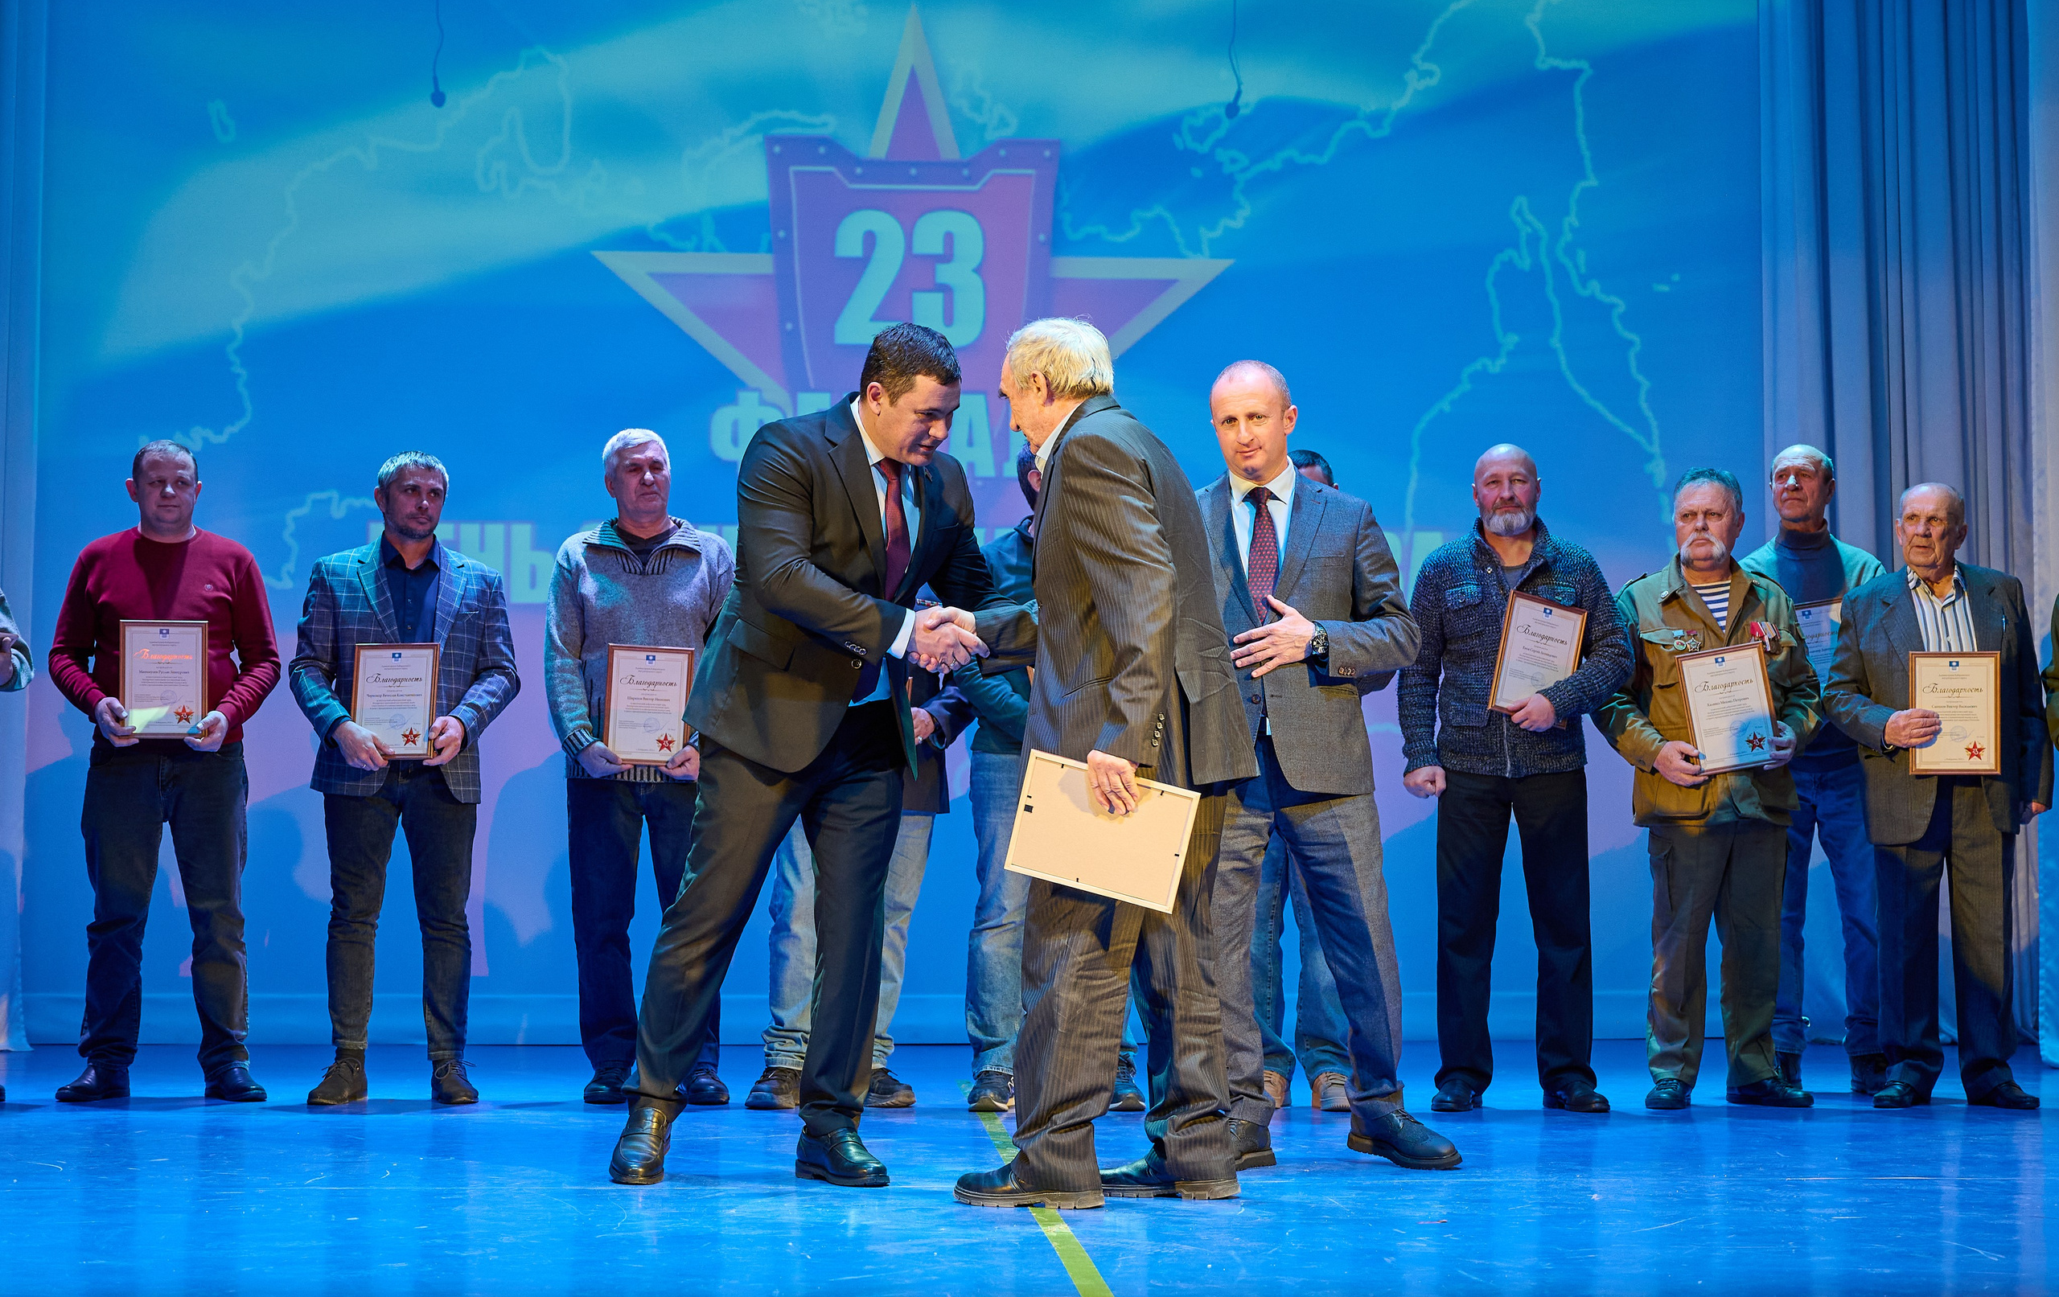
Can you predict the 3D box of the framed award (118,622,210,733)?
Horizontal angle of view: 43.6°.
[{"bbox_3d":[-2.313,0.084,6.880,0.235,0.320,0.020,1,-3,-8],"label":"framed award"}]

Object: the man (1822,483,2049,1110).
[{"bbox_3d":[2.441,0.385,6.928,0.600,1.669,0.420,-1,-5,11],"label":"man"}]

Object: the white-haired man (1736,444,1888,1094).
[{"bbox_3d":[2.241,0.331,7.337,0.560,1.846,0.400,-1,-5,12],"label":"white-haired man"}]

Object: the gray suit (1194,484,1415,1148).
[{"bbox_3d":[0.570,0.331,5.681,0.600,1.449,0.450,-1,-5,10],"label":"gray suit"}]

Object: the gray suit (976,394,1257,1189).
[{"bbox_3d":[0.175,0.269,5.043,0.580,1.562,0.500,-1,-4,22],"label":"gray suit"}]

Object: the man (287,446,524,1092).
[{"bbox_3d":[-1.713,0.340,7.069,0.600,1.784,0.420,1,-5,-8],"label":"man"}]

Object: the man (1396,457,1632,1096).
[{"bbox_3d":[1.303,0.332,6.866,0.610,1.764,0.420,-1,-5,8],"label":"man"}]

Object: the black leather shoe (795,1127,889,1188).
[{"bbox_3d":[-0.377,1.024,5.220,0.105,0.110,0.280,3,-6,-32],"label":"black leather shoe"}]

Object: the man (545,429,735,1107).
[{"bbox_3d":[-1.067,0.310,7.095,0.540,1.847,0.420,1,-5,-8],"label":"man"}]

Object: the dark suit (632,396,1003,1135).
[{"bbox_3d":[-0.426,0.245,5.255,0.640,1.512,0.760,4,-5,-45],"label":"dark suit"}]

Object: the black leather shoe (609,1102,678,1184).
[{"bbox_3d":[-0.793,1.027,5.315,0.112,0.120,0.295,-1,3,12],"label":"black leather shoe"}]

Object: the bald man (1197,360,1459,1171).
[{"bbox_3d":[0.605,0.238,5.546,0.640,1.748,0.450,-1,-4,14],"label":"bald man"}]

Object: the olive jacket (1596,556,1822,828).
[{"bbox_3d":[1.785,0.112,6.757,0.560,0.717,0.380,0,-4,3],"label":"olive jacket"}]

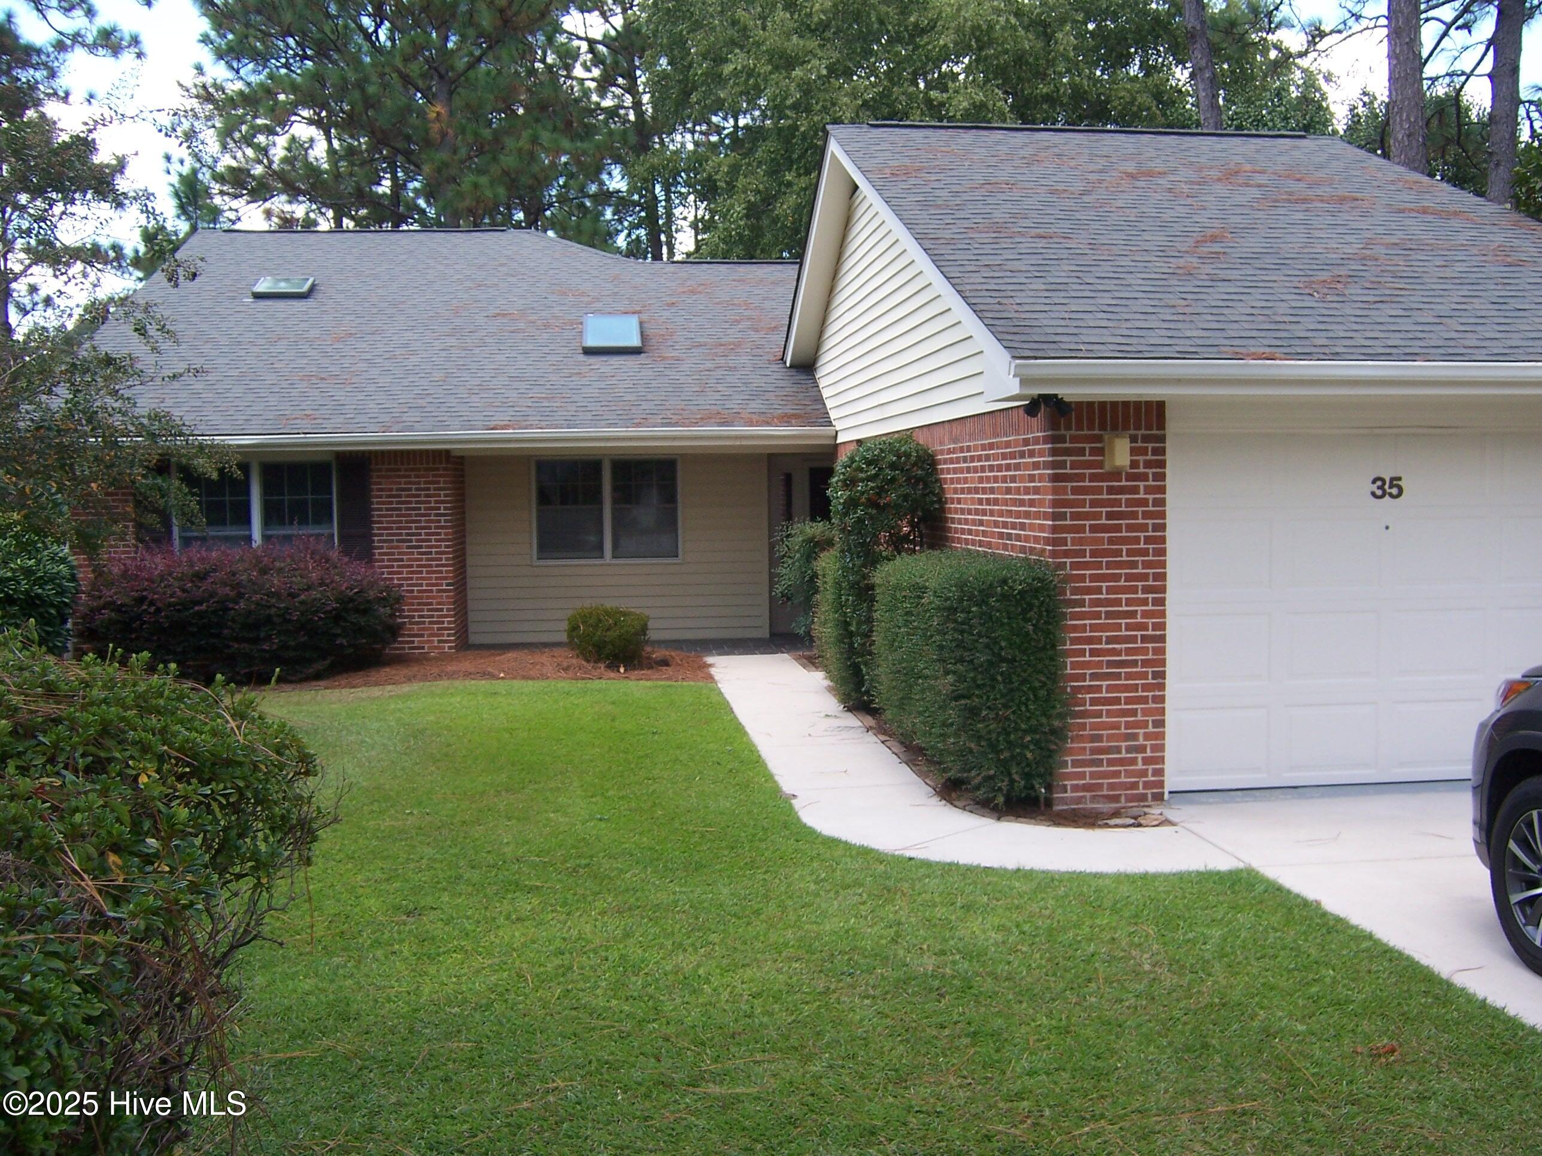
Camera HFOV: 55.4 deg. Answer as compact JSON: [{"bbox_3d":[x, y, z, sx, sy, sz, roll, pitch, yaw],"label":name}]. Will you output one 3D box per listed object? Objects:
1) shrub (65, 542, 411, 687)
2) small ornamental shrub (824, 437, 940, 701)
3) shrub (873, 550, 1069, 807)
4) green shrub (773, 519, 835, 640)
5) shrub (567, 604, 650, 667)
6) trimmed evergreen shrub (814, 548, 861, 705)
[{"bbox_3d":[-5.078,0.287,14.261,2.780,1.260,1.550,-1,3,-7],"label":"shrub"},{"bbox_3d":[0.833,-0.020,11.348,0.600,2.140,1.300,-1,3,-7],"label":"small ornamental shrub"},{"bbox_3d":[1.143,0.521,9.086,0.560,1.300,2.520,-1,3,-7],"label":"shrub"},{"bbox_3d":[0.415,0.171,14.209,0.700,1.450,0.750,-1,3,-7],"label":"green shrub"},{"bbox_3d":[-1.627,0.568,14.592,0.760,0.580,0.750,-1,3,-7],"label":"shrub"},{"bbox_3d":[0.700,0.368,12.439,0.520,1.240,1.150,-1,3,-7],"label":"trimmed evergreen shrub"}]

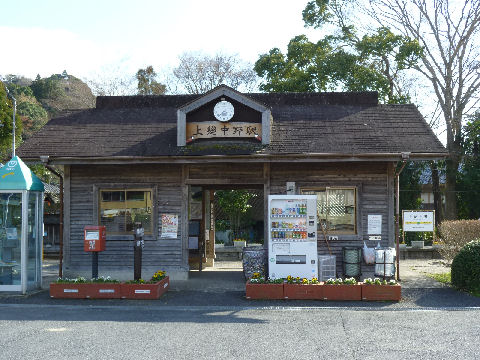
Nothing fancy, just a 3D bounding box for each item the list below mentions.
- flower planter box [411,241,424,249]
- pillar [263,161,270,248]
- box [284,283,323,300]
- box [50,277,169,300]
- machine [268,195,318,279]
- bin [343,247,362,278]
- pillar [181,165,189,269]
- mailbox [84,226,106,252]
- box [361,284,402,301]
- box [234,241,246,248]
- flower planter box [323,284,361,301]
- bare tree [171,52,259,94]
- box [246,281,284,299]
[{"bbox_3d":[5.341,1.941,17.547,0.379,0.225,0.280,0,-2,5],"label":"flower planter box"},{"bbox_3d":[0.617,0.909,12.966,0.142,2.635,0.140,0,-2,5],"label":"pillar"},{"bbox_3d":[1.204,2.091,11.015,0.718,0.275,0.440,-1,-3,6],"label":"box"},{"bbox_3d":[-2.419,2.037,11.054,1.960,0.270,1.120,0,-2,5],"label":"box"},{"bbox_3d":[1.121,1.250,12.336,1.009,1.840,0.710,0,-2,5],"label":"machine"},{"bbox_3d":[2.374,1.746,12.322,0.394,0.658,0.400,0,-2,5],"label":"bin"},{"bbox_3d":[-1.218,0.823,13.145,0.150,2.409,0.140,-1,-3,6],"label":"pillar"},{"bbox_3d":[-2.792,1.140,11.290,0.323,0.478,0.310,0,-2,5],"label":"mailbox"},{"bbox_3d":[2.605,2.071,10.861,0.702,0.275,0.440,-1,-3,6],"label":"box"},{"bbox_3d":[0.021,2.054,18.774,0.360,0.220,0.340,-1,-3,6],"label":"box"},{"bbox_3d":[1.909,2.081,10.938,0.699,0.275,0.440,-1,-3,6],"label":"flower planter box"},{"bbox_3d":[-1.490,-2.239,34.412,5.096,10.585,5.000,0,-2,5],"label":"bare tree"},{"bbox_3d":[0.499,2.101,11.092,0.701,0.275,0.440,-1,-3,6],"label":"box"}]

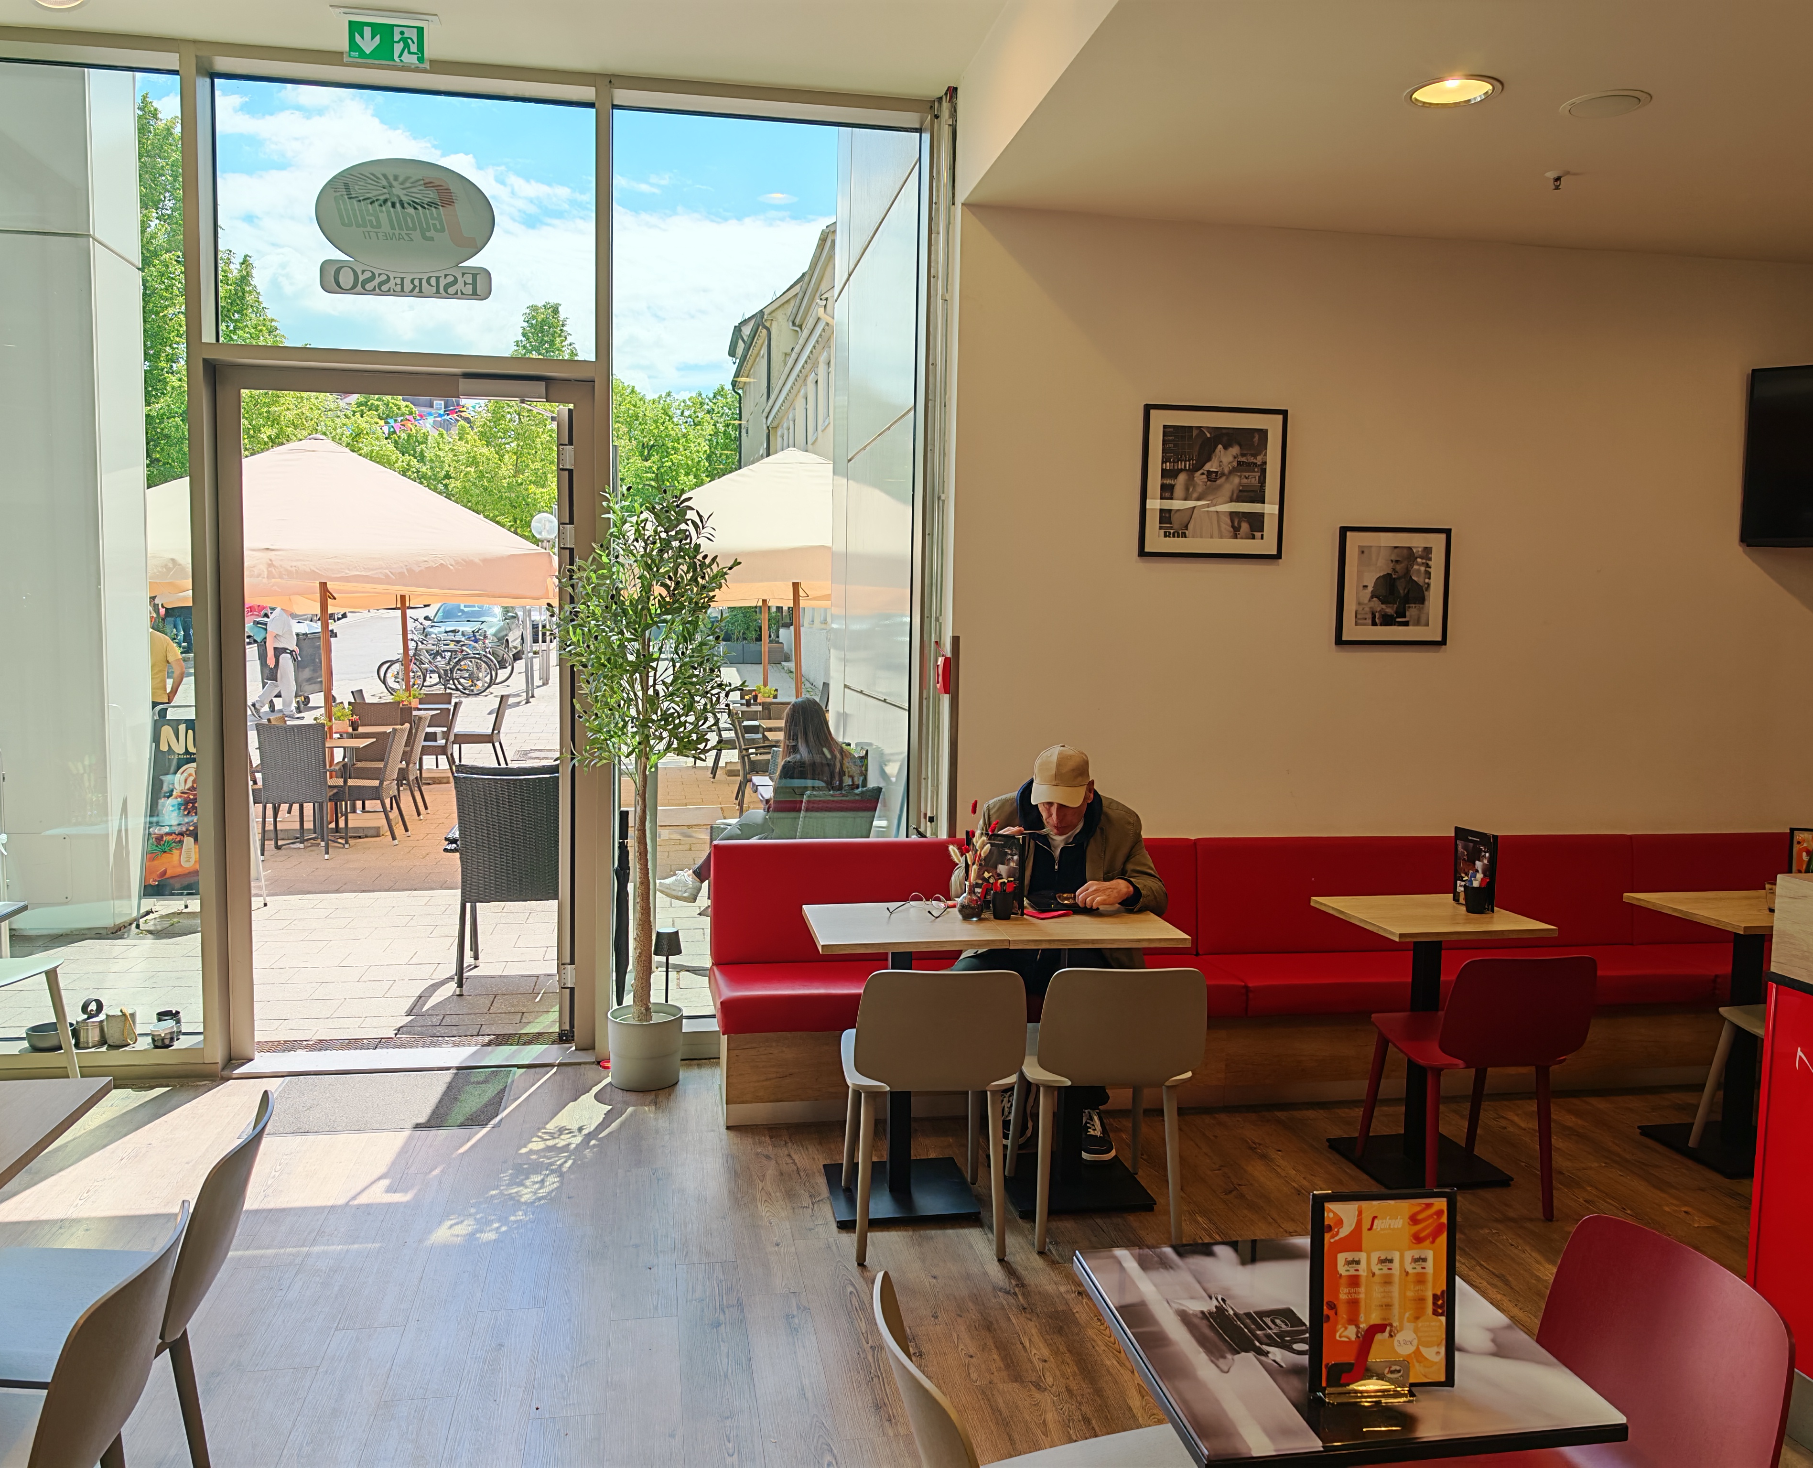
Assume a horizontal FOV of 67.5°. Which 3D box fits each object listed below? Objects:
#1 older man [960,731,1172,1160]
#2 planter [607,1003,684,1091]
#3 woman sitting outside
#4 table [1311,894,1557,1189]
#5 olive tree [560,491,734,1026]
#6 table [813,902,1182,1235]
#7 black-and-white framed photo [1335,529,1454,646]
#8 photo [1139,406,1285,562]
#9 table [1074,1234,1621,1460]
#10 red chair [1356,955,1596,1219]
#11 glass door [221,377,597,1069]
[{"bbox_3d":[0.447,0.636,4.263,0.660,1.220,0.700,1,4,-5],"label":"older man"},{"bbox_3d":[-0.899,1.077,4.687,0.253,0.236,0.253,0,5,-9],"label":"planter"},{"bbox_3d":[-0.654,0.474,5.878,0.800,1.250,0.500,5,6,39],"label":"woman sitting outside"},{"bbox_3d":[1.553,0.914,4.067,0.500,0.772,0.516,0,5,-10],"label":"table"},{"bbox_3d":[-0.888,0.093,4.653,0.592,1.875,0.546,0,5,-10],"label":"olive tree"},{"bbox_3d":[0.227,0.913,3.846,0.995,0.772,0.515,0,5,-10],"label":"table"},{"bbox_3d":[1.783,-0.536,4.953,0.432,0.427,0.022,0,5,-9],"label":"black-and-white framed photo"},{"bbox_3d":[1.092,-0.888,4.810,0.530,0.530,0.022,0,5,-9],"label":"photo"},{"bbox_3d":[0.489,1.081,1.651,0.466,0.746,0.458,0,5,-9],"label":"table"},{"bbox_3d":[1.586,0.938,3.873,0.453,0.757,0.546,0,5,-10],"label":"red chair"},{"bbox_3d":[-1.758,-0.031,4.813,1.251,2.441,0.113,0,5,-10],"label":"glass door"}]

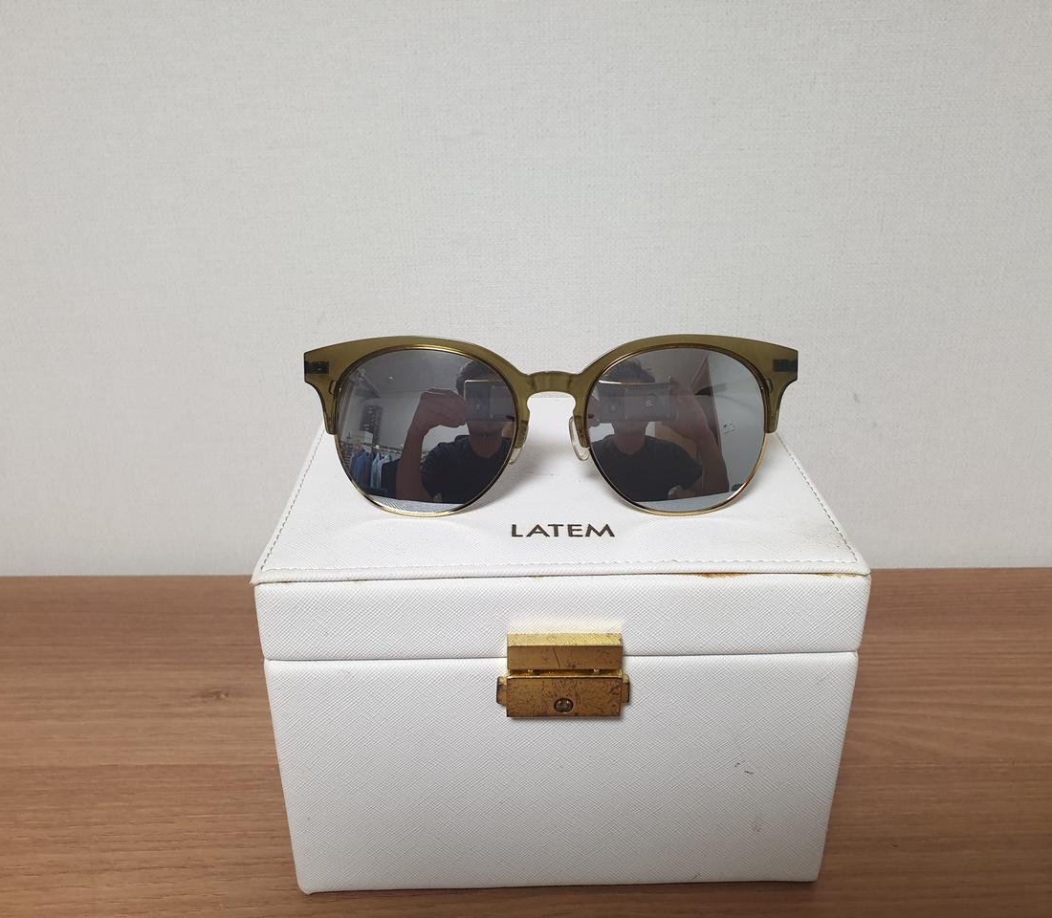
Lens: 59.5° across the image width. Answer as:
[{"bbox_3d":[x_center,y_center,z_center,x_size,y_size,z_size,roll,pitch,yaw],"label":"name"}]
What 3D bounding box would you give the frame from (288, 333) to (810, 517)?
[{"bbox_3d":[0.008,-0.015,0.342,0.147,0.056,0.149,0,5,0],"label":"frame"}]

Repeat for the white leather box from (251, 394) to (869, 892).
[{"bbox_3d":[0.009,0.057,0.327,0.165,0.118,0.129,-1,26,-1],"label":"white leather box"}]

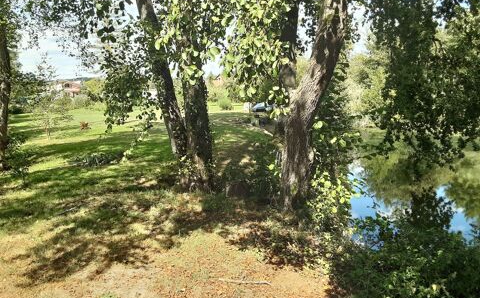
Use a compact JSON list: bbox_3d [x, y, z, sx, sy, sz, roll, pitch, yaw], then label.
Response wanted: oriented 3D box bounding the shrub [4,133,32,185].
[{"bbox_3d":[-3.700,0.180,6.500,0.430,0.840,0.420,-5,10,-30],"label":"shrub"}]

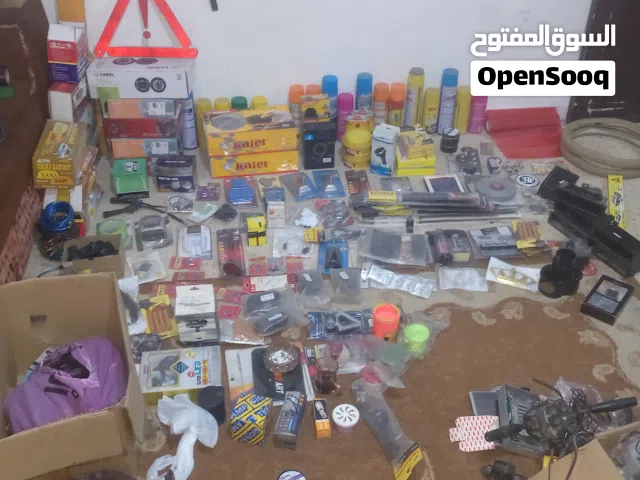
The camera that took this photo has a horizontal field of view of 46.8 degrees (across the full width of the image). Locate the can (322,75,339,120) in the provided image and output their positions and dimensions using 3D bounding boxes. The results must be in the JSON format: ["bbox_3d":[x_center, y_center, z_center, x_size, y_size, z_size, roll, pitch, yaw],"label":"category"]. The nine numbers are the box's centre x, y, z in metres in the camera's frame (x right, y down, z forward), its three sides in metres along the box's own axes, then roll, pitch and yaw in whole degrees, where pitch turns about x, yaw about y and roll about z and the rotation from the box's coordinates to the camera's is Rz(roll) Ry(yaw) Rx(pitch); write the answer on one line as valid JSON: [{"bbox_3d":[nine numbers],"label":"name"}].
[{"bbox_3d":[0.041,-0.543,3.066,0.065,0.276,0.065,0,35,0],"label":"can"}]

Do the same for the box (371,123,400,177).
[{"bbox_3d":[0.255,-0.348,2.896,0.087,0.164,0.089,9,36,13],"label":"box"}]

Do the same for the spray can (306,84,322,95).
[{"bbox_3d":[-0.023,-0.517,3.068,0.065,0.230,0.065,0,36,0],"label":"spray can"}]

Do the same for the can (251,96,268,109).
[{"bbox_3d":[-0.246,-0.489,3.070,0.065,0.200,0.065,0,35,0],"label":"can"}]

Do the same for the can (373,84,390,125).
[{"bbox_3d":[0.257,-0.549,3.127,0.065,0.226,0.065,0,35,0],"label":"can"}]

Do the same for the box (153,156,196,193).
[{"bbox_3d":[-0.538,-0.251,2.803,0.136,0.105,0.090,0,35,0],"label":"box"}]

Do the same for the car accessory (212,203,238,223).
[{"bbox_3d":[-0.336,-0.094,2.634,0.085,0.030,0.070,0,35,0],"label":"car accessory"}]

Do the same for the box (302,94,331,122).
[{"bbox_3d":[-0.018,-0.506,2.865,0.100,0.090,0.050,-5,36,-7],"label":"box"}]

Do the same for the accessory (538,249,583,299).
[{"bbox_3d":[0.755,0.100,2.310,0.120,0.106,0.110,7,36,9],"label":"accessory"}]

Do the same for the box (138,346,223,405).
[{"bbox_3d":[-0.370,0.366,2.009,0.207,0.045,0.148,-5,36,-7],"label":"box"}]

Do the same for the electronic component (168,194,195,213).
[{"bbox_3d":[-0.508,-0.135,2.720,0.085,0.020,0.088,-2,36,-2],"label":"electronic component"}]

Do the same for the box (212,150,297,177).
[{"bbox_3d":[-0.273,-0.349,2.947,0.338,0.093,0.196,-7,35,-10],"label":"box"}]

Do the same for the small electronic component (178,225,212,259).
[{"bbox_3d":[-0.424,0.006,2.510,0.111,0.025,0.152,-4,35,-5],"label":"small electronic component"}]

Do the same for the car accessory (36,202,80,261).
[{"bbox_3d":[-0.870,-0.025,2.456,0.132,0.135,0.132,0,35,0],"label":"car accessory"}]

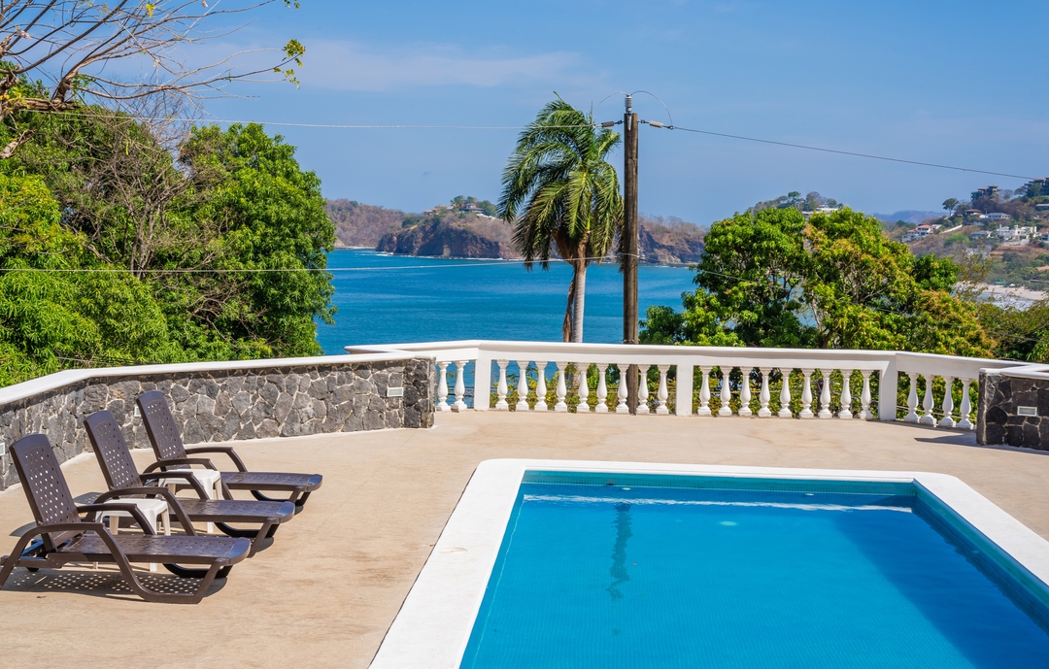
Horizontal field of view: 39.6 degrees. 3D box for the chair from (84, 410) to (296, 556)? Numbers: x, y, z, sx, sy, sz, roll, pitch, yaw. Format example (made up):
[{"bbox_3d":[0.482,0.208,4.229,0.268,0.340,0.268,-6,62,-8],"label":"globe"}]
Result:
[{"bbox_3d":[-2.526,1.101,11.020,1.641,0.985,0.706,2,4,3],"label":"chair"}]

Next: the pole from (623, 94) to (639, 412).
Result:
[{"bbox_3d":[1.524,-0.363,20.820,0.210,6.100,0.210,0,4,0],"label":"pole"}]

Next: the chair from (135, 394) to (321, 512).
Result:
[{"bbox_3d":[-2.503,1.004,12.362,1.641,0.985,0.706,2,4,6],"label":"chair"}]

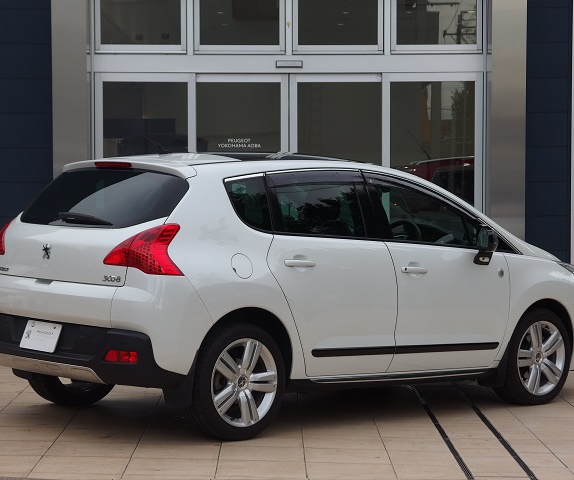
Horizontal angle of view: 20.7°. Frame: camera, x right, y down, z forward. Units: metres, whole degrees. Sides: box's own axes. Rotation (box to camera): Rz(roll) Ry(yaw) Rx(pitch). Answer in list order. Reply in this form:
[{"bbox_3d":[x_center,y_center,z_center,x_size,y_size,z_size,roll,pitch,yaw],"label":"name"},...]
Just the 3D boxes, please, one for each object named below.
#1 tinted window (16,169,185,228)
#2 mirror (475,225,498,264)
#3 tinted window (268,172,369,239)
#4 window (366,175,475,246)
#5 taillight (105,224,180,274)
[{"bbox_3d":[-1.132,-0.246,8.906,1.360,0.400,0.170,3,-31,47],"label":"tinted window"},{"bbox_3d":[1.248,0.031,9.806,0.135,0.235,0.190,1,2,-28],"label":"mirror"},{"bbox_3d":[0.181,-0.214,9.102,0.830,0.443,0.080,0,-18,-43],"label":"tinted window"},{"bbox_3d":[0.856,-0.183,9.721,0.919,0.495,0.090,0,-18,-43],"label":"window"},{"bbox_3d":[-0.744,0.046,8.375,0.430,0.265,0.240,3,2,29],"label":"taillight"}]

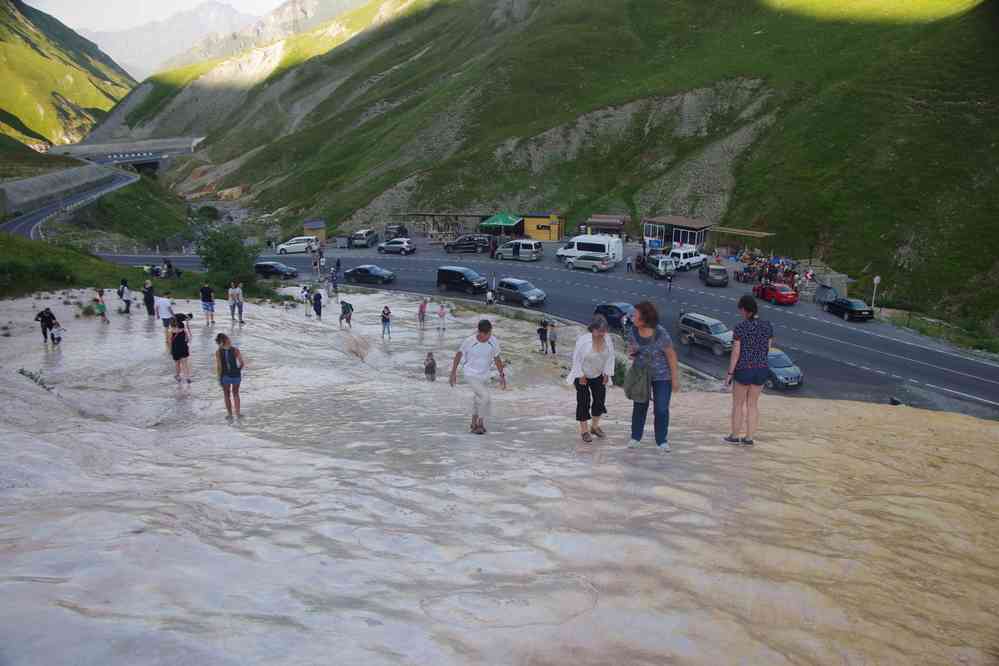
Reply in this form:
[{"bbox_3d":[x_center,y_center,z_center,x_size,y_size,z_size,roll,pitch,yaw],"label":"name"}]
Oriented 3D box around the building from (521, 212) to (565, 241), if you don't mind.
[{"bbox_3d":[5.465,-12.938,91.463,4.400,3.100,3.000,3,13,13],"label":"building"}]

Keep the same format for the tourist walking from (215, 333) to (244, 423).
[{"bbox_3d":[-4.958,0.809,13.704,0.480,1.640,0.400,2,14,6],"label":"tourist walking"}]

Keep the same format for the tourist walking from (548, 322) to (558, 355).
[{"bbox_3d":[2.667,0.222,37.000,0.480,1.680,0.380,1,16,4],"label":"tourist walking"}]

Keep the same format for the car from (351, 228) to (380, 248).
[{"bbox_3d":[-15.647,-10.977,87.241,1.830,1.700,4.500,2,15,8],"label":"car"}]

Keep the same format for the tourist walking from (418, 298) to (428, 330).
[{"bbox_3d":[-3.861,-0.934,38.004,0.380,1.640,0.500,-9,17,-36],"label":"tourist walking"}]

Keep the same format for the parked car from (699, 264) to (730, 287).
[{"bbox_3d":[19.550,-5.260,67.314,1.840,1.680,4.400,3,15,11],"label":"parked car"}]

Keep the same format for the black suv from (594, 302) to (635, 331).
[{"bbox_3d":[9.722,-1.330,58.882,1.780,1.460,4.500,-16,24,-37],"label":"black suv"}]

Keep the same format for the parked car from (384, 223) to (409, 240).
[{"bbox_3d":[-12.951,-12.411,94.064,1.870,1.780,4.700,2,14,4],"label":"parked car"}]

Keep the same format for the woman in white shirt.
[{"bbox_3d":[1.104,0.556,8.945,0.560,1.570,0.420,-3,13,-14],"label":"woman in white shirt"}]

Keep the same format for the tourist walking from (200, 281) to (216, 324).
[{"bbox_3d":[-11.272,-1.142,29.000,0.520,1.720,0.360,-4,16,-16],"label":"tourist walking"}]

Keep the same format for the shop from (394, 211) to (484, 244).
[{"bbox_3d":[-7.648,-13.729,95.500,11.300,3.300,3.300,3,16,8],"label":"shop"}]

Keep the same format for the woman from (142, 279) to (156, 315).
[{"bbox_3d":[-15.757,-1.540,33.592,0.380,1.680,0.450,-4,19,-9],"label":"woman"}]

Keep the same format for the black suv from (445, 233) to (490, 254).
[{"bbox_3d":[-3.578,-10.031,84.064,4.750,1.780,1.860,2,19,7],"label":"black suv"}]

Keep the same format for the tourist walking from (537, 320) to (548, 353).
[{"bbox_3d":[2.149,0.214,37.013,0.500,1.650,0.420,9,16,34],"label":"tourist walking"}]

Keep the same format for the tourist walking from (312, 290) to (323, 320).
[{"bbox_3d":[-9.080,-1.394,37.412,0.420,1.580,0.480,11,17,36],"label":"tourist walking"}]

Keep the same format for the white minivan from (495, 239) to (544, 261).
[{"bbox_3d":[2.206,-8.826,79.499,4.800,1.920,1.920,5,16,14],"label":"white minivan"}]

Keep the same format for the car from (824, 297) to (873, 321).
[{"bbox_3d":[26.503,-1.936,56.904,1.800,1.400,4.700,1,14,-2],"label":"car"}]

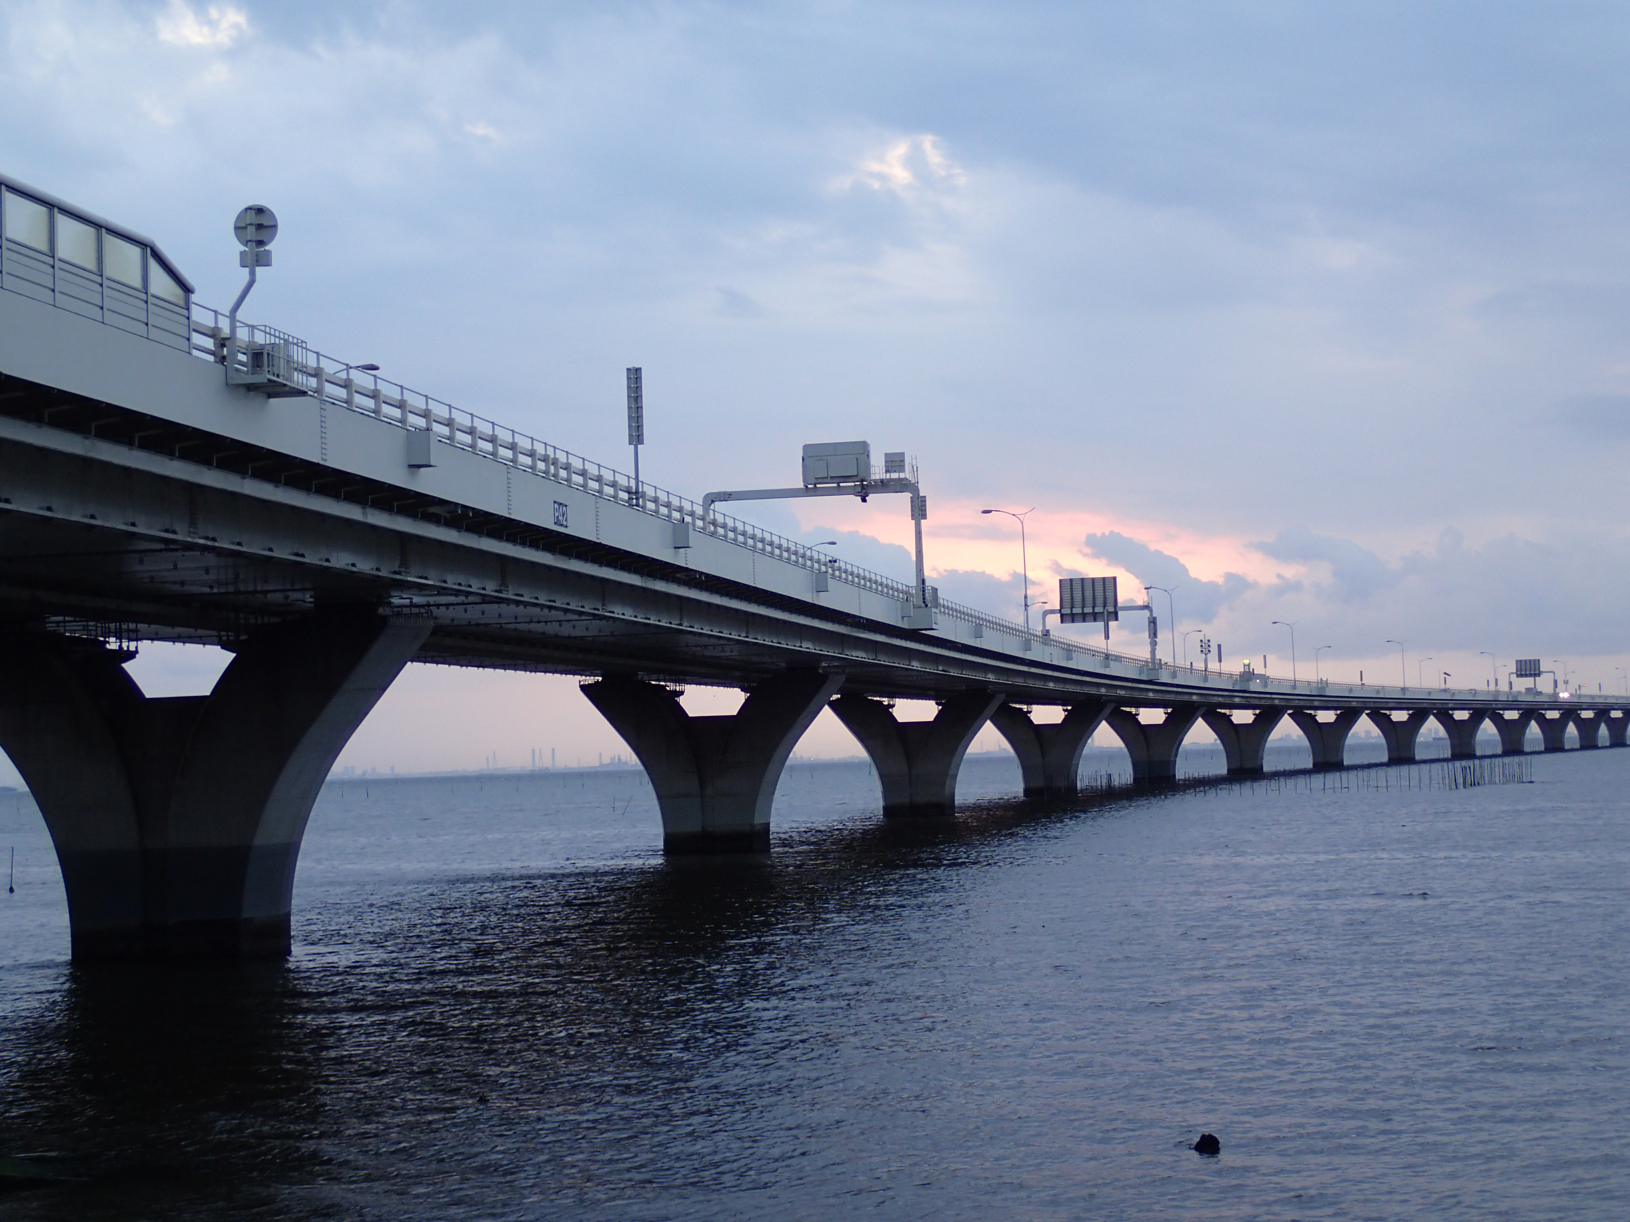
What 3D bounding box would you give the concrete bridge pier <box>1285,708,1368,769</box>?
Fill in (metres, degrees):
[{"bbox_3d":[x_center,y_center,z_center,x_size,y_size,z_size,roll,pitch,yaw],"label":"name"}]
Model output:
[{"bbox_3d":[104.309,26.245,546.242,15.600,11.462,4.300,-3,-3,22],"label":"concrete bridge pier"}]

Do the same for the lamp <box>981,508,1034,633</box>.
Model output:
[{"bbox_3d":[16.584,-3.165,227.926,4.487,10.790,0.450,-3,-3,12],"label":"lamp"}]

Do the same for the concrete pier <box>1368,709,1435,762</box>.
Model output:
[{"bbox_3d":[135.431,29.133,619.901,15.600,11.668,4.300,-3,-3,23],"label":"concrete pier"}]

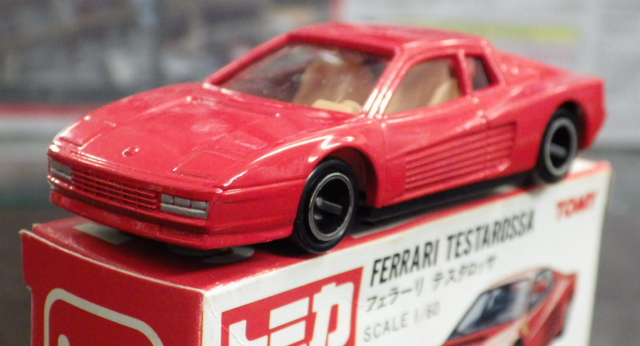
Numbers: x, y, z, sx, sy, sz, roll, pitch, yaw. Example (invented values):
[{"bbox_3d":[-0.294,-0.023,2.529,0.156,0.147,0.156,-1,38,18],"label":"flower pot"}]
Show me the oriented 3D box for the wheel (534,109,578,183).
[{"bbox_3d":[0.029,-0.004,0.169,0.004,0.010,0.010,15,19,40],"label":"wheel"}]

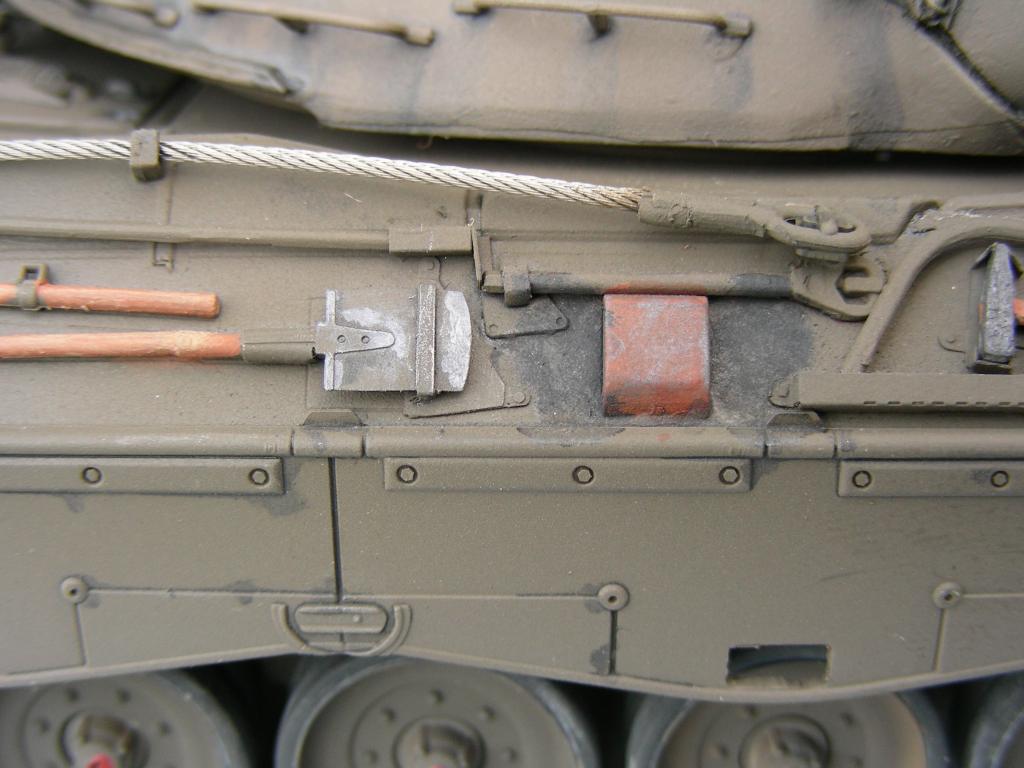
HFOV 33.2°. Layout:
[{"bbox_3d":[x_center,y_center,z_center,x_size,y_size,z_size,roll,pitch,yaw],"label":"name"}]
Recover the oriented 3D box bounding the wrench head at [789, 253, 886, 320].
[{"bbox_3d":[0.017,-0.005,0.090,0.005,0.003,0.001,-1,-16,-2],"label":"wrench head"}]

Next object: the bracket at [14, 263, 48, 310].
[{"bbox_3d":[-0.025,-0.005,0.090,0.001,0.002,0.002,0,-18,0],"label":"bracket"}]

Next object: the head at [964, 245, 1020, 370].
[{"bbox_3d":[0.025,-0.004,0.089,0.002,0.006,0.003,0,-18,0],"label":"head"}]

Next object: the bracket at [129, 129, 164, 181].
[{"bbox_3d":[-0.020,-0.012,0.092,0.002,0.002,0.002,0,-18,0],"label":"bracket"}]

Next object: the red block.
[{"bbox_3d":[0.007,-0.001,0.089,0.005,0.006,0.002,0,-18,0],"label":"red block"}]

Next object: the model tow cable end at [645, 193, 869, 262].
[{"bbox_3d":[0.013,-0.008,0.090,0.012,0.002,0.002,8,-18,2],"label":"model tow cable end"}]

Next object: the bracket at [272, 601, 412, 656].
[{"bbox_3d":[-0.009,0.013,0.092,0.007,0.003,0.001,0,25,0],"label":"bracket"}]

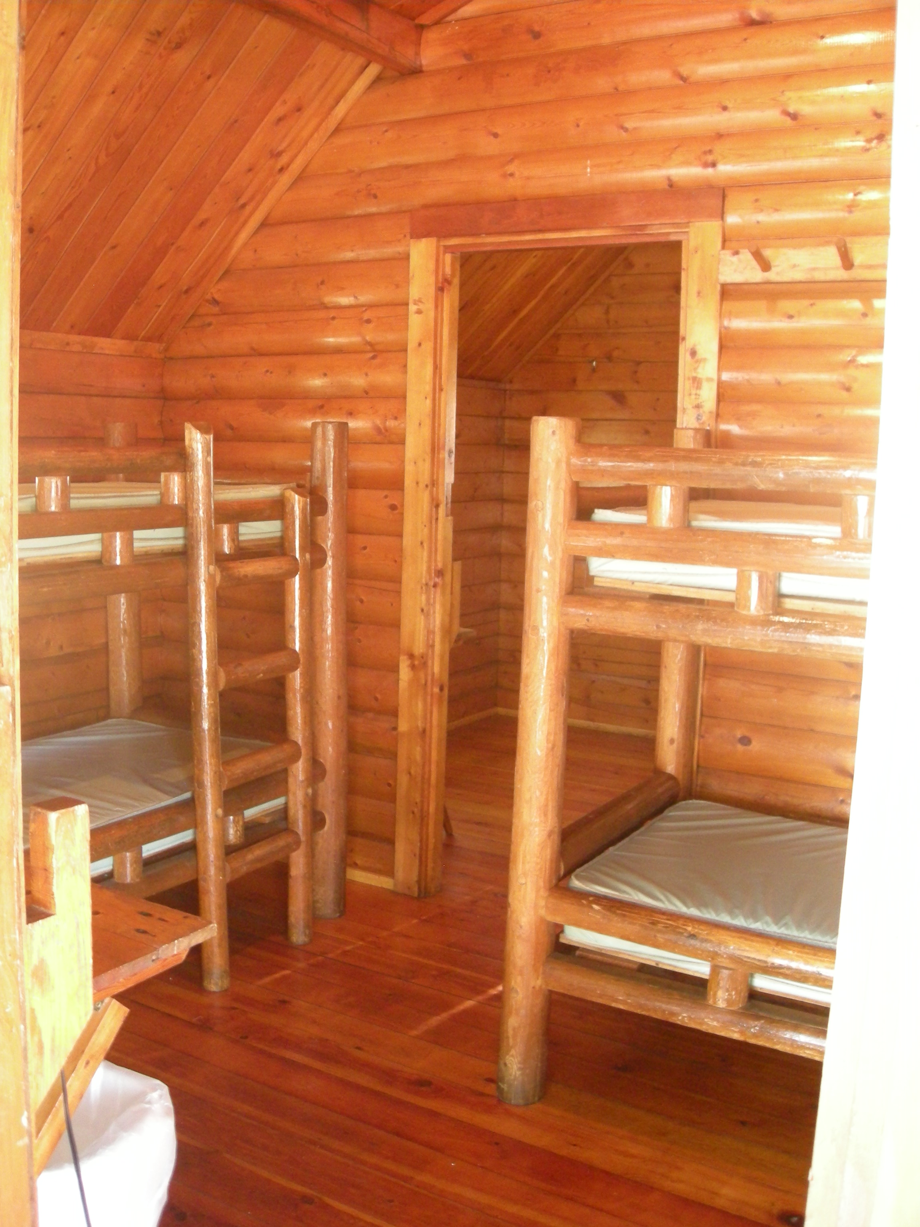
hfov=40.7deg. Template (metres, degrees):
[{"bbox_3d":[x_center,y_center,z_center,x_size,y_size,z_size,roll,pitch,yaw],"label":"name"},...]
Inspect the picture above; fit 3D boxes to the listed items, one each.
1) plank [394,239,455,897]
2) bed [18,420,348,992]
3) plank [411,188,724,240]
[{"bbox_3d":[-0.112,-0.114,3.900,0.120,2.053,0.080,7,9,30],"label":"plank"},{"bbox_3d":[-1.224,0.246,3.069,1.000,1.494,2.060,7,9,30],"label":"bed"},{"bbox_3d":[0.280,-1.124,3.522,0.979,0.081,0.041,7,9,30],"label":"plank"}]

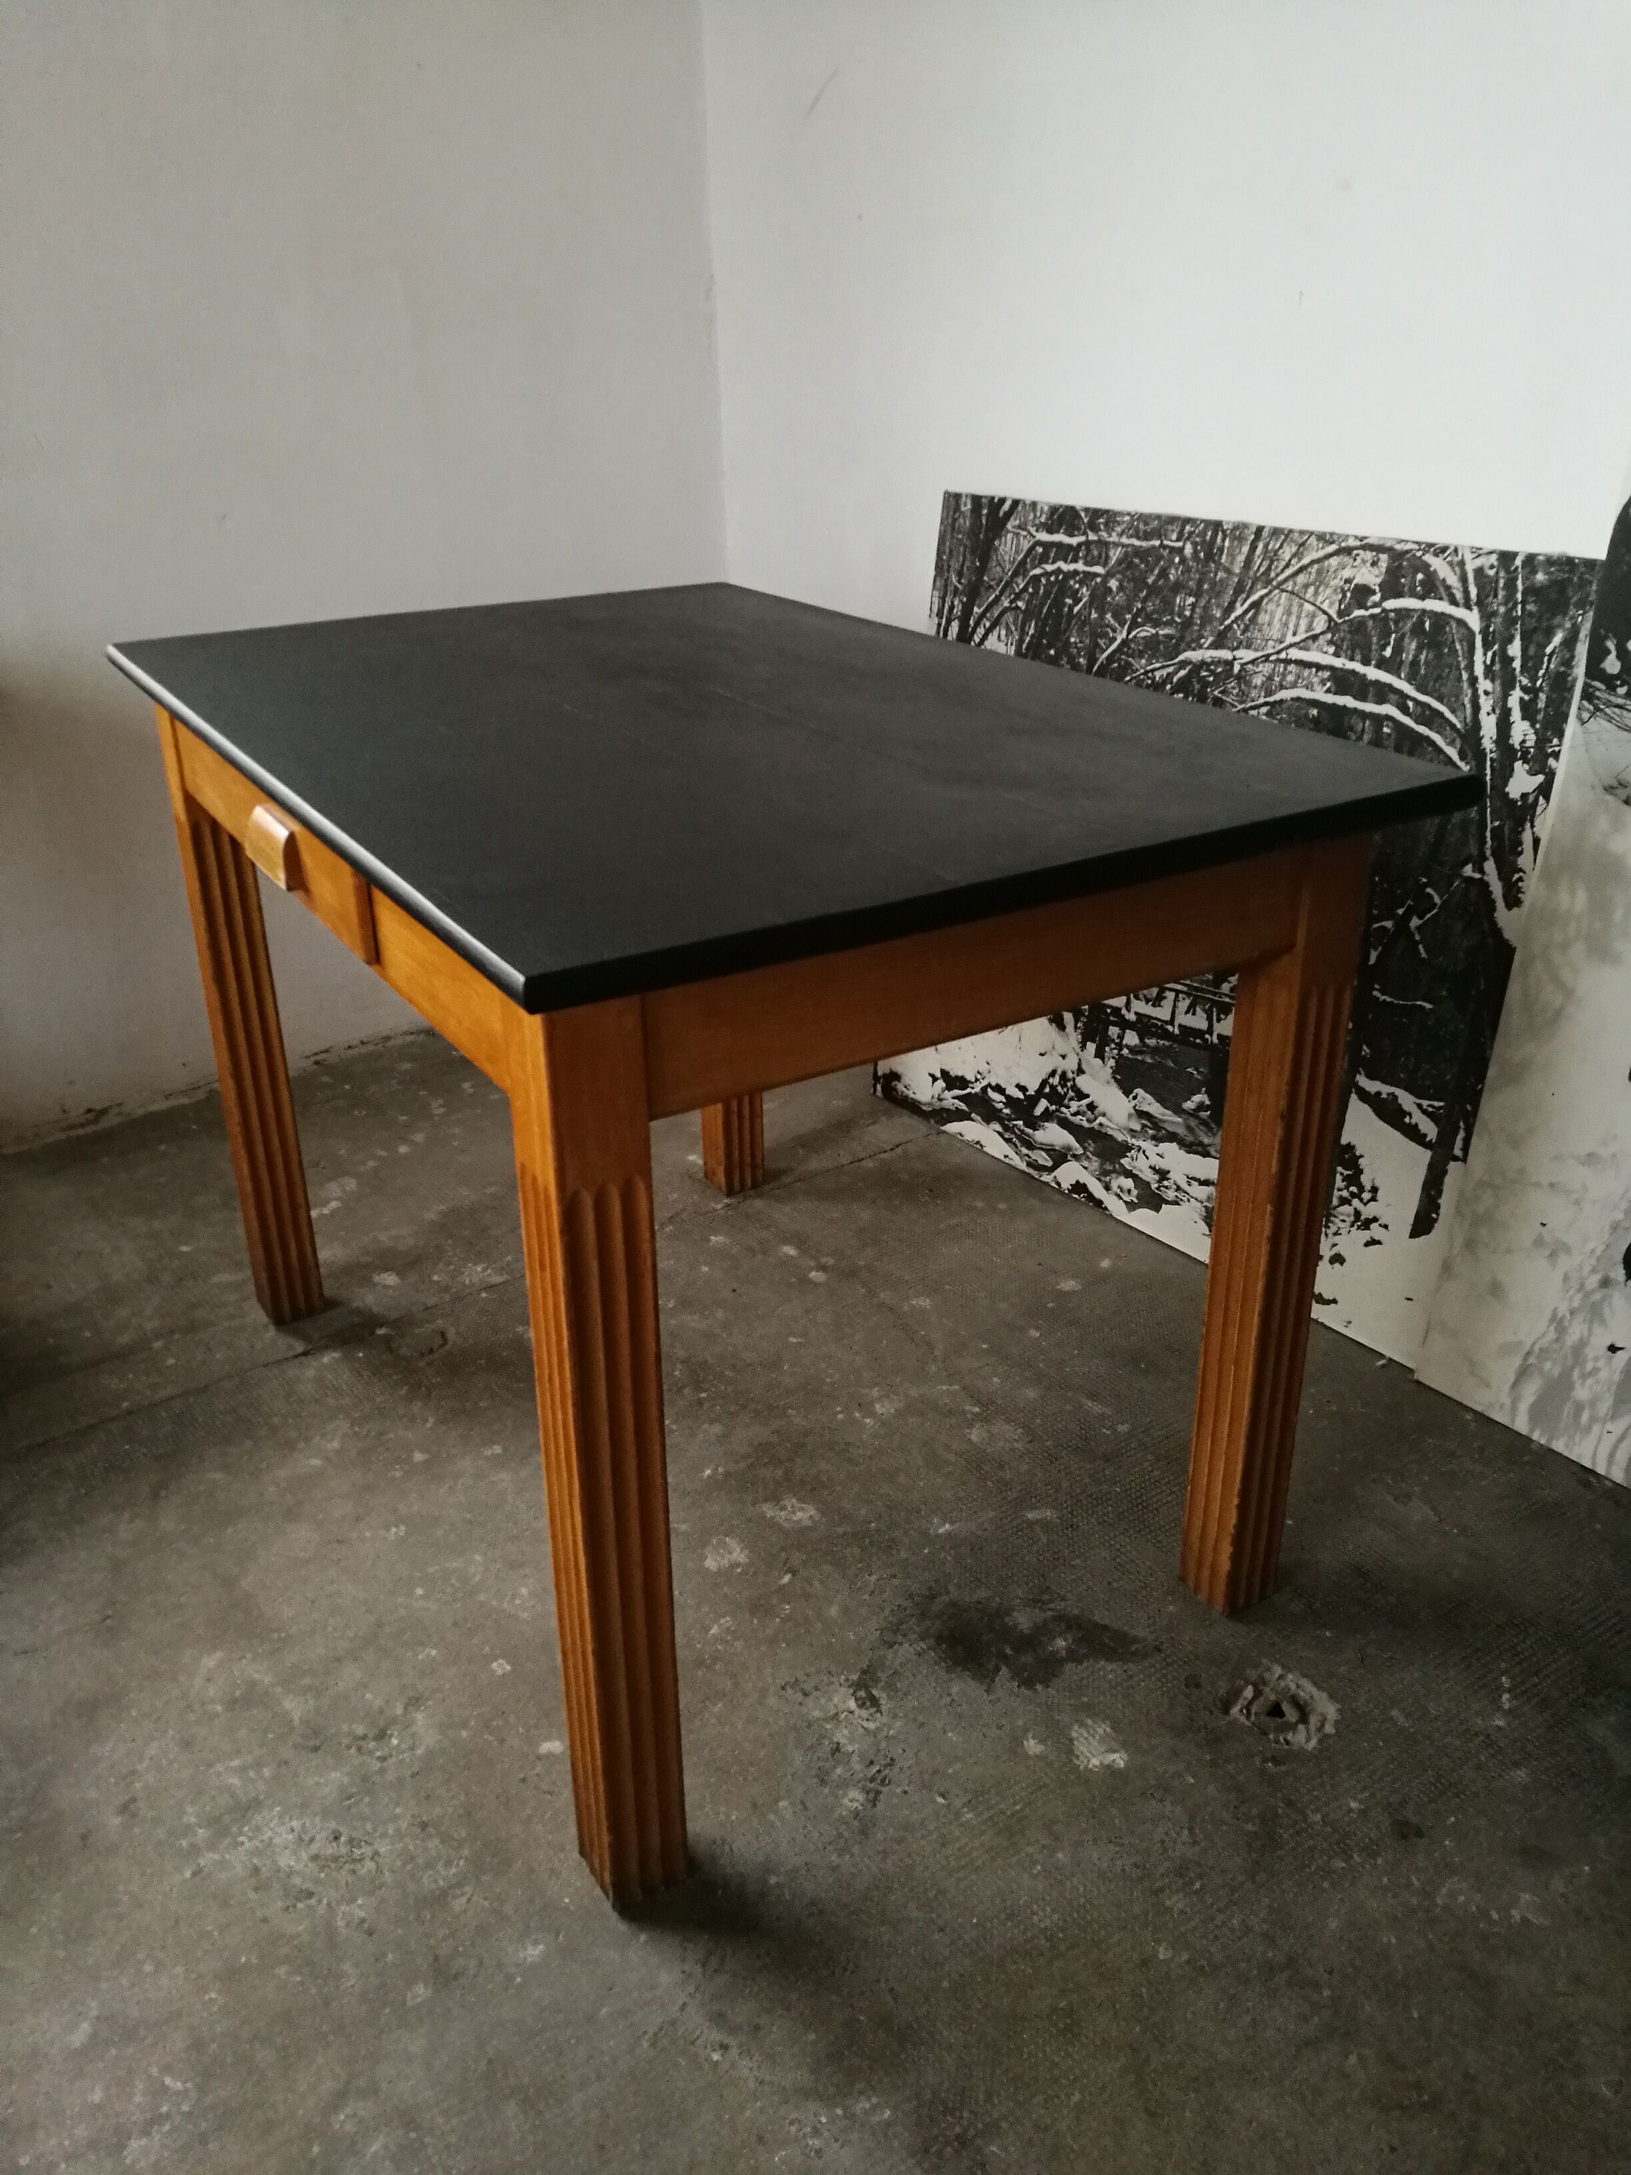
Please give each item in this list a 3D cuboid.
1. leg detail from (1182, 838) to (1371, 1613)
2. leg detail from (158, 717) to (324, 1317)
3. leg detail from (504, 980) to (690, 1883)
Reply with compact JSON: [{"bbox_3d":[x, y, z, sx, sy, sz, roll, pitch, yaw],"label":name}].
[{"bbox_3d":[0.373,0.119,1.399,0.061,0.736,0.061,-15,28,-28],"label":"leg detail"},{"bbox_3d":[-0.622,-0.080,1.852,0.061,0.736,0.061,-15,28,-28],"label":"leg detail"},{"bbox_3d":[-0.138,0.253,1.121,0.061,0.736,0.061,-15,28,-28],"label":"leg detail"}]

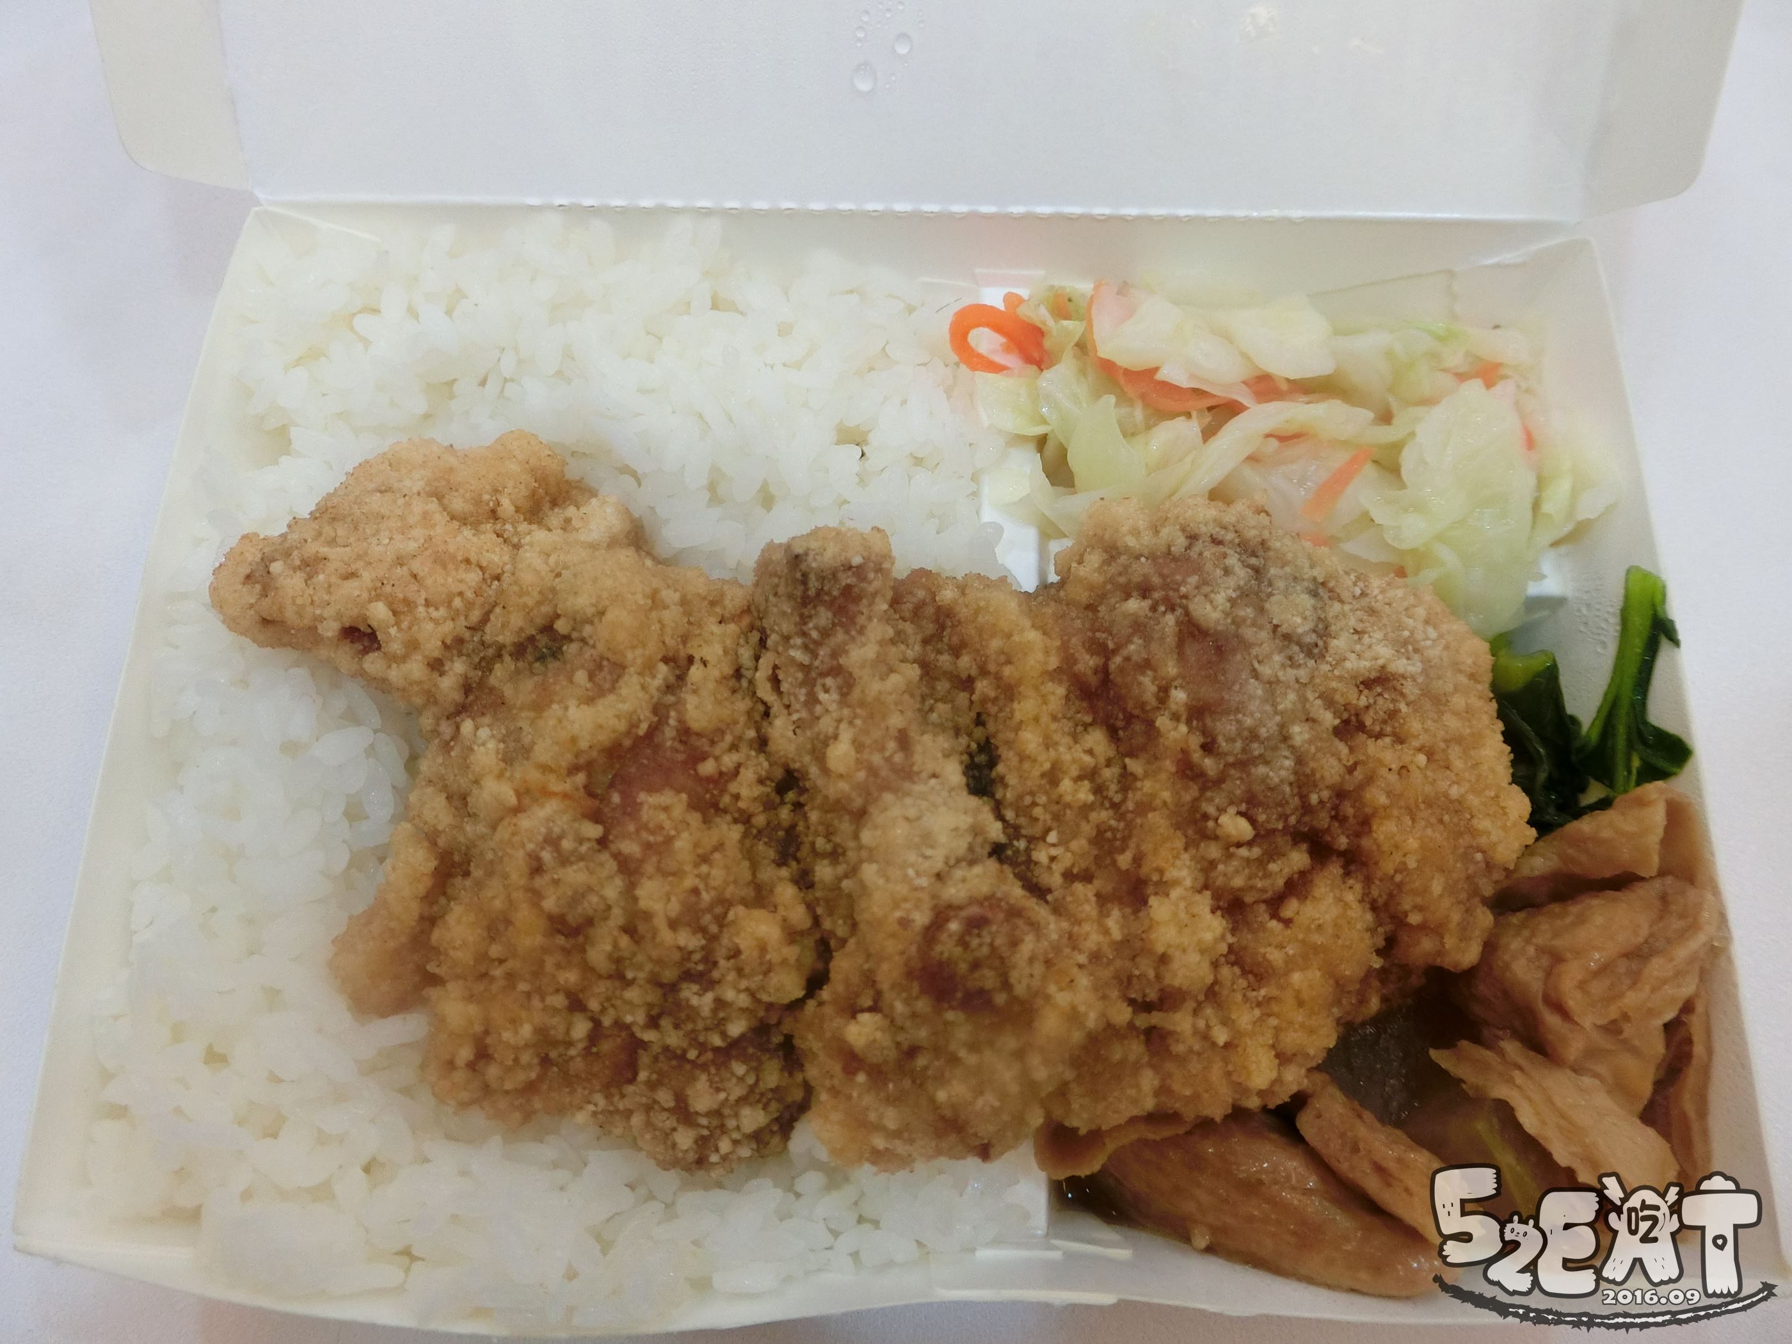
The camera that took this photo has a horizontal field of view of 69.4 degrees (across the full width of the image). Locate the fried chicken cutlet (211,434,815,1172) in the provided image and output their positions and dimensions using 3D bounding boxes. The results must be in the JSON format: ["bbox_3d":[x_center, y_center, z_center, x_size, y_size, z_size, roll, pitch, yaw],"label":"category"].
[{"bbox_3d":[-0.046,0.013,0.173,0.067,0.028,0.110,-23,72,-7],"label":"fried chicken cutlet"}]

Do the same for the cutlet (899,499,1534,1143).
[{"bbox_3d":[0.043,0.013,0.170,0.076,0.030,0.080,-9,71,-3],"label":"cutlet"}]

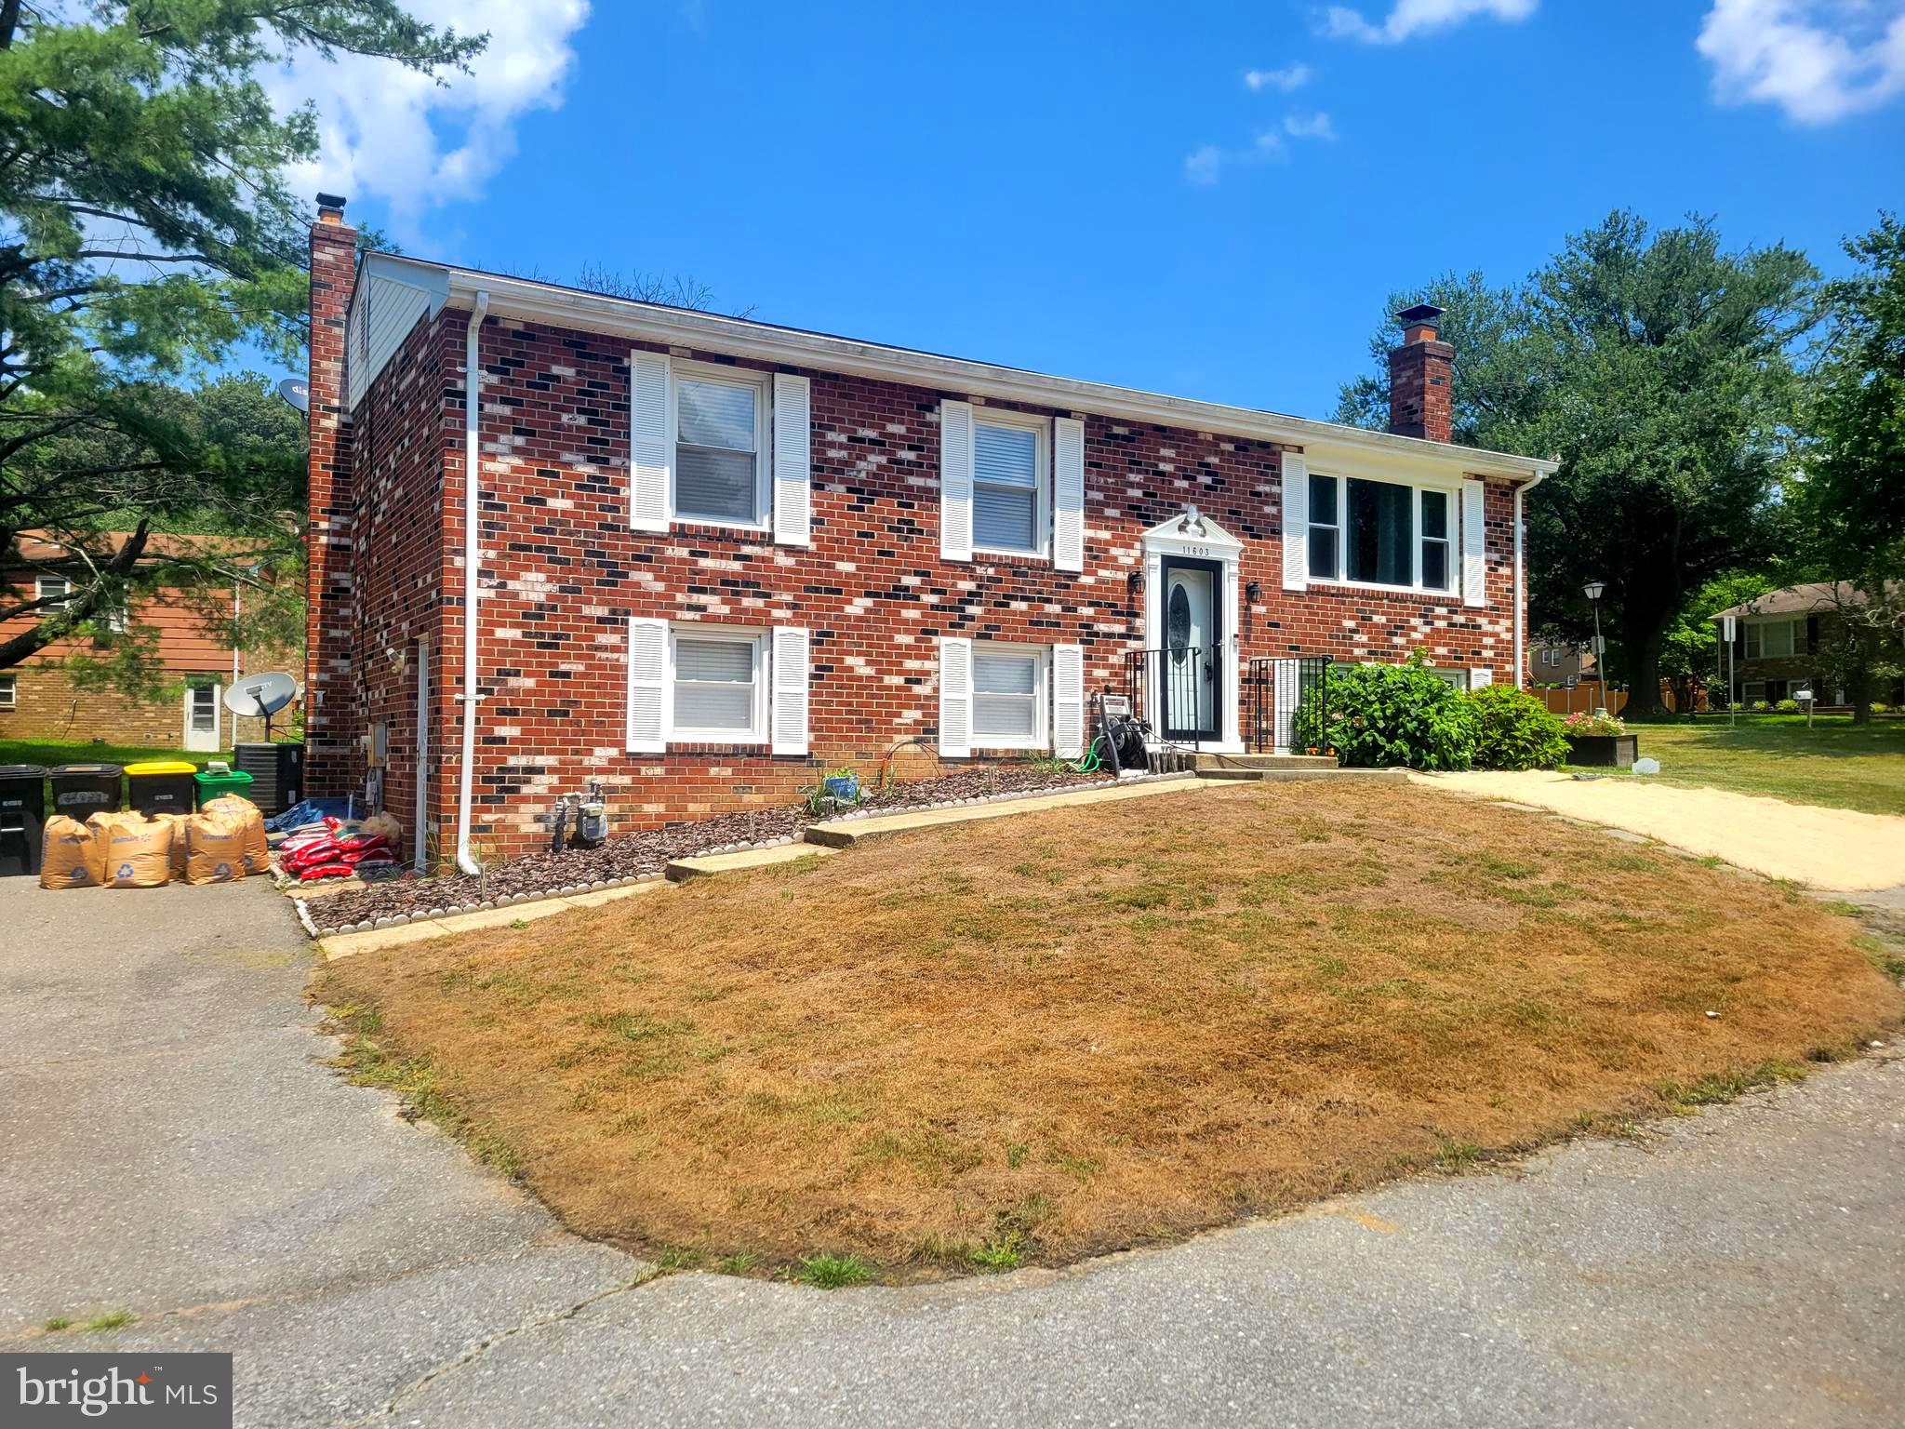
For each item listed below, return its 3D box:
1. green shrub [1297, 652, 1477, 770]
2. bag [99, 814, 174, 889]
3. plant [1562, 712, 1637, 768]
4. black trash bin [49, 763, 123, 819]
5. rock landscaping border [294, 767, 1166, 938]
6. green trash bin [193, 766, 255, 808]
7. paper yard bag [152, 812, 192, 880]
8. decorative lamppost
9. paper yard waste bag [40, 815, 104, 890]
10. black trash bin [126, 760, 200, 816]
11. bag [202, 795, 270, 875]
[{"bbox_3d":[4.865,-0.014,15.978,2.100,1.280,1.400,1,-2,-31],"label":"green shrub"},{"bbox_3d":[-7.005,1.177,12.300,0.480,0.640,0.400,1,-2,-24],"label":"bag"},{"bbox_3d":[9.014,0.362,19.900,0.500,0.790,0.950,1,-2,-31],"label":"plant"},{"bbox_3d":[-8.233,0.990,13.600,0.610,1.060,0.720,2,-2,-32],"label":"black trash bin"},{"bbox_3d":[-1.403,1.024,12.421,7.900,1.250,1.350,1,-2,-31],"label":"rock landscaping border"},{"bbox_3d":[-7.070,1.005,13.900,0.520,0.970,0.600,1,-2,-29],"label":"green trash bin"},{"bbox_3d":[-6.902,1.176,12.700,0.450,0.620,0.380,1,-2,-30],"label":"paper yard bag"},{"bbox_3d":[9.299,-0.750,20.600,0.300,2.370,0.300,1,-2,-31],"label":"decorative lamppost"},{"bbox_3d":[-7.506,1.174,12.200,0.450,0.640,0.380,2,-3,-42],"label":"paper yard waste bag"},{"bbox_3d":[-7.600,0.980,13.800,0.610,1.060,0.720,1,-2,-30],"label":"black trash bin"},{"bbox_3d":[-6.461,1.073,12.900,0.480,0.720,0.420,2,-2,-32],"label":"bag"}]

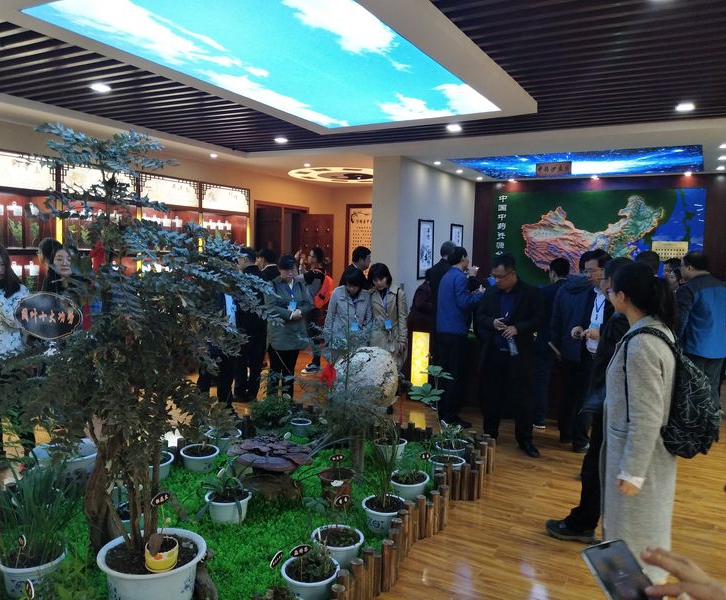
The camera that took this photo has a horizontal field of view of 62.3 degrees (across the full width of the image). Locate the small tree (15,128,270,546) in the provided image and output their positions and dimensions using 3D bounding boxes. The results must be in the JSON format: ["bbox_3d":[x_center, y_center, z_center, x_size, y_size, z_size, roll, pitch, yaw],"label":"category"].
[{"bbox_3d":[-0.998,0.177,2.694,1.100,1.860,1.000,2,5,0],"label":"small tree"}]

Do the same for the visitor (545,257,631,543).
[{"bbox_3d":[1.444,0.592,3.532,0.500,1.686,0.480,4,5,30],"label":"visitor"}]

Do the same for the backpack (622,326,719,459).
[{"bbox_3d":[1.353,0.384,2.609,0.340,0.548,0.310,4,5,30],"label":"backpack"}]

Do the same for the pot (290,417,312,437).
[{"bbox_3d":[-0.556,1.170,5.448,0.188,0.130,0.188,2,4,0],"label":"pot"}]

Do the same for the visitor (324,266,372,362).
[{"bbox_3d":[-0.164,0.411,6.406,0.460,1.535,0.400,0,4,-21],"label":"visitor"}]

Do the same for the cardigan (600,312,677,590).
[{"bbox_3d":[1.201,0.643,2.599,0.320,1.165,0.450,4,5,30],"label":"cardigan"}]

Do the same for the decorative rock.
[{"bbox_3d":[0.037,0.638,4.950,0.540,0.500,0.460,2,5,0],"label":"decorative rock"}]

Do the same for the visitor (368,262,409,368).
[{"bbox_3d":[0.238,0.411,5.850,0.460,1.550,0.320,3,5,6],"label":"visitor"}]

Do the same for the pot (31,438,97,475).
[{"bbox_3d":[-1.929,1.113,3.897,0.466,0.280,0.466,2,5,0],"label":"pot"}]

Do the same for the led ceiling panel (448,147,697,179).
[{"bbox_3d":[2.650,-1.667,7.357,2.649,0.070,1.918,4,5,30],"label":"led ceiling panel"}]

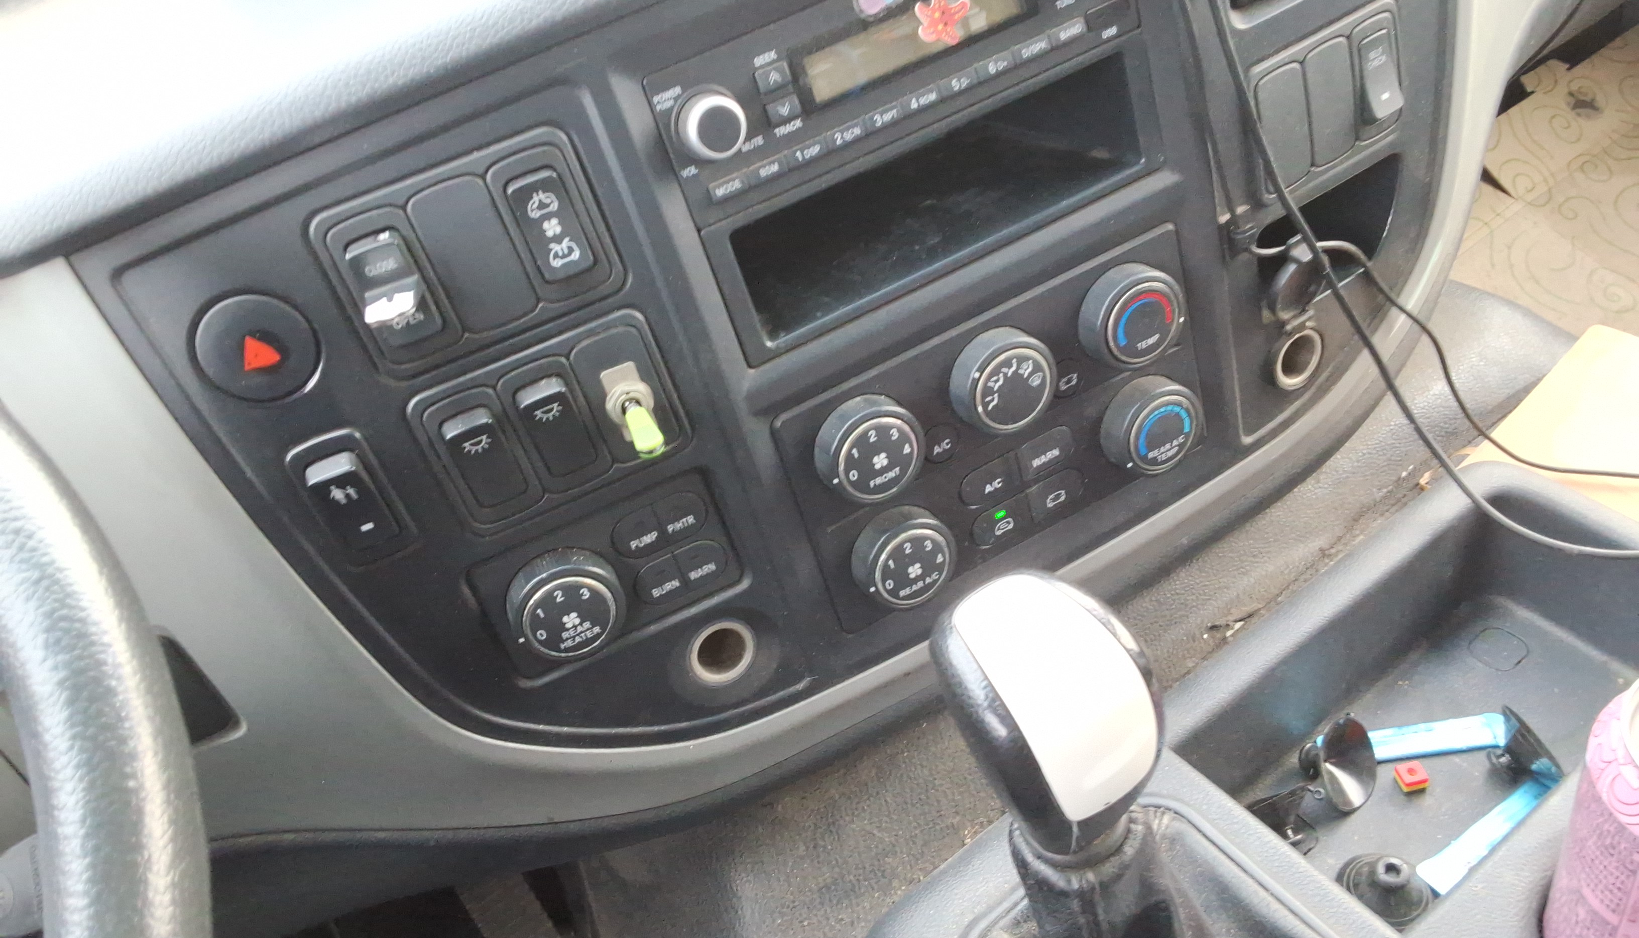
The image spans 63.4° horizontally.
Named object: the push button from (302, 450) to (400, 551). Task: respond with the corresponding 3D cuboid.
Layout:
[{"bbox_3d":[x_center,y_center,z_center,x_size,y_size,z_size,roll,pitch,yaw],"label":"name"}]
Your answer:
[{"bbox_3d":[-0.156,0.011,0.443,0.018,0.035,0.009,-23,32,-6],"label":"push button"}]

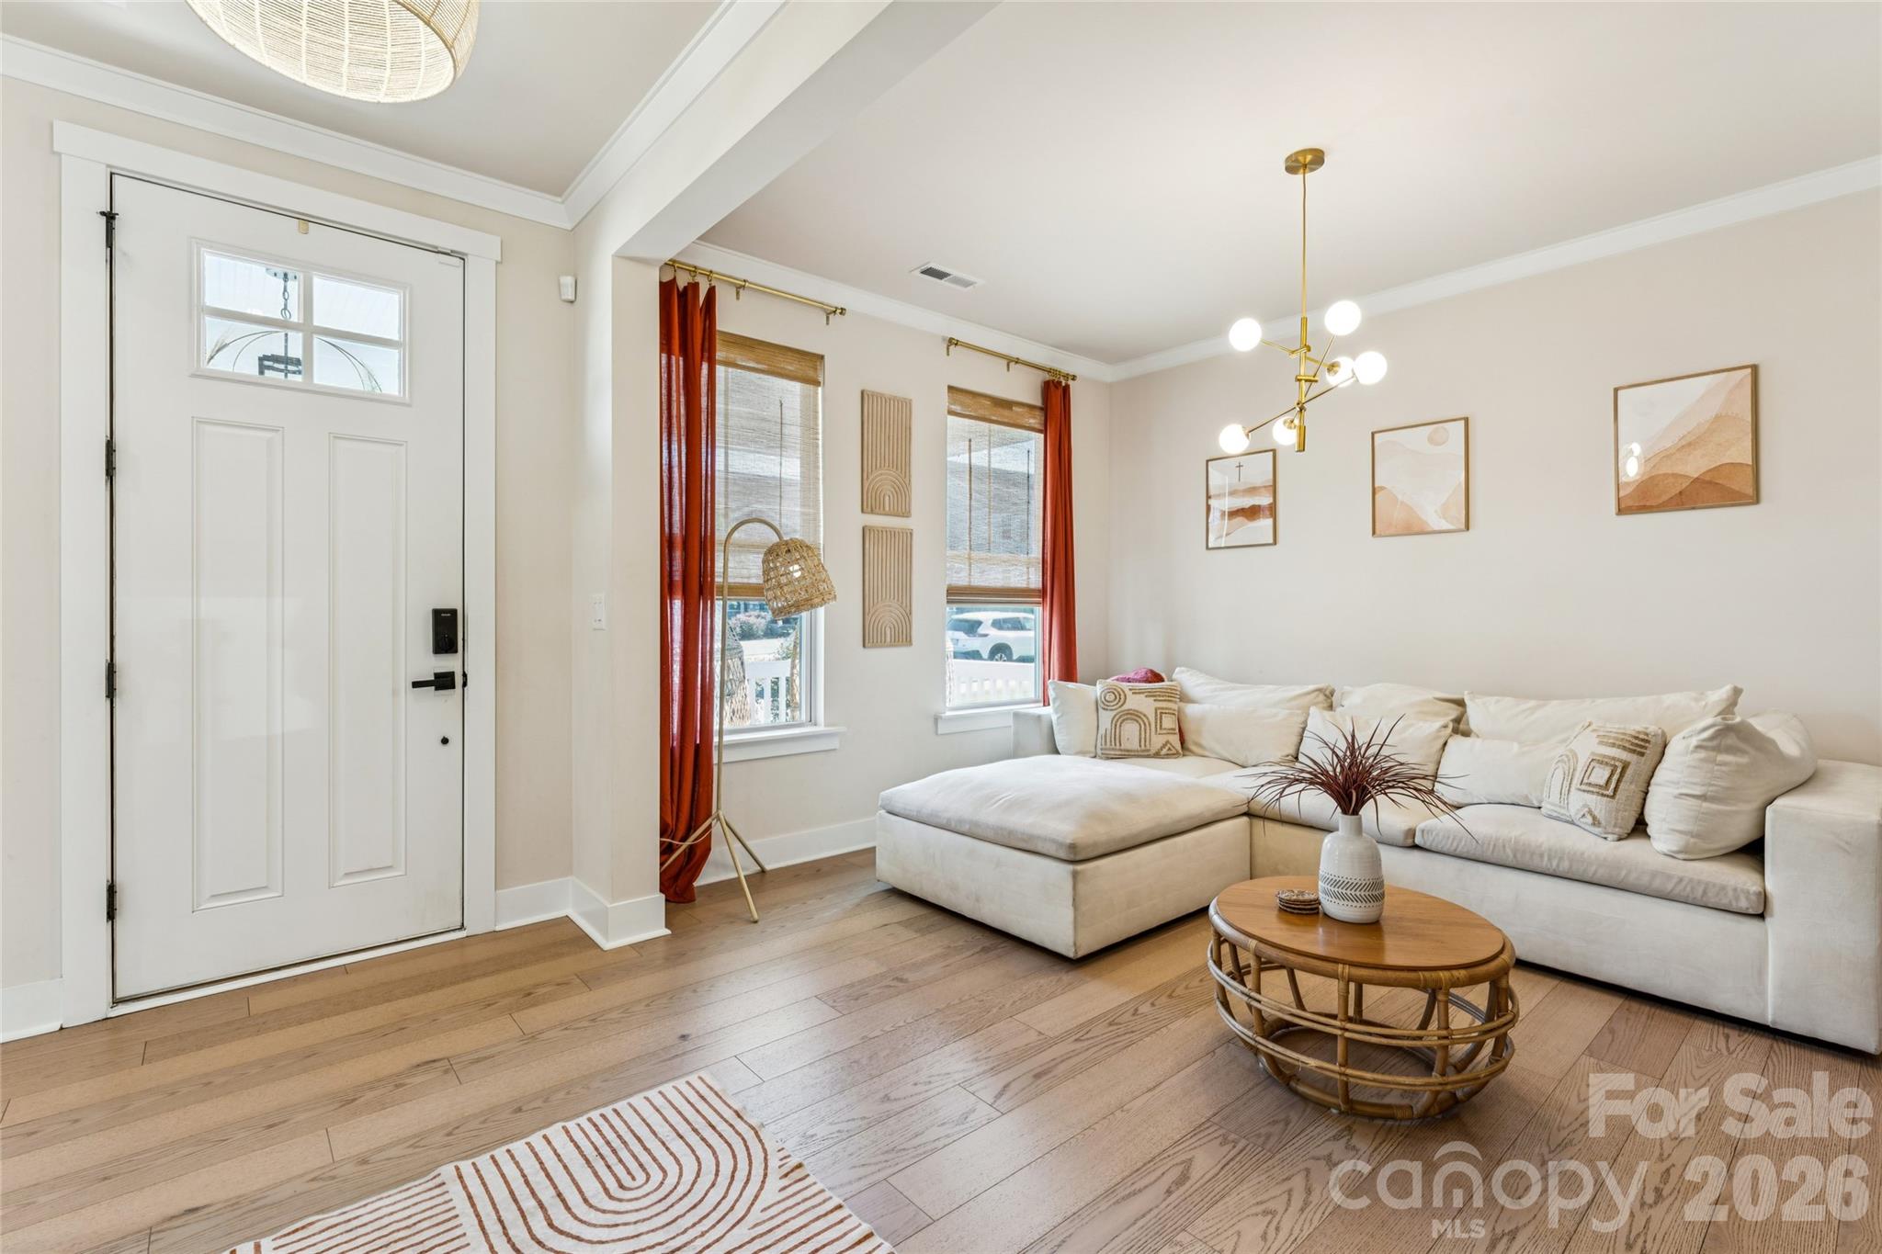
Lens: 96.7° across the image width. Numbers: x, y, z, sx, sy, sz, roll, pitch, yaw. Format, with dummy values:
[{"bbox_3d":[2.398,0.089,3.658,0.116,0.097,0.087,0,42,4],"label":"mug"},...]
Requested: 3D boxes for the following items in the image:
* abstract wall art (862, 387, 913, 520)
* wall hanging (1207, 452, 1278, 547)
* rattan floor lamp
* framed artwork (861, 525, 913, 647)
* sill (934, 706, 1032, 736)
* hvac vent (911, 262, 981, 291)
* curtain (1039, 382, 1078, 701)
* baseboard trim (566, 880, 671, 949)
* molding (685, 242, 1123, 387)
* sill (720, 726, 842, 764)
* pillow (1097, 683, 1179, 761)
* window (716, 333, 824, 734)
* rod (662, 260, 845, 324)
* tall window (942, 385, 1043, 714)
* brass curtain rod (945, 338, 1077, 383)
[{"bbox_3d":[-0.272,-0.867,4.237,0.306,0.611,0.018,0,1,-40],"label":"abstract wall art"},{"bbox_3d":[1.740,-0.739,4.876,0.025,0.545,0.445,0,1,-41],"label":"wall hanging"},{"bbox_3d":[-0.863,0.330,3.556,0.860,1.630,0.620,0,1,-8],"label":"rattan floor lamp"},{"bbox_3d":[-0.268,-0.201,4.253,0.314,0.601,0.018,0,1,-40],"label":"framed artwork"},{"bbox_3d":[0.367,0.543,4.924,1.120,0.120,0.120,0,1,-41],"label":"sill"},{"bbox_3d":[0.035,-1.630,3.924,0.343,0.020,0.138,0,1,-40],"label":"hvac vent"},{"bbox_3d":[0.723,-0.186,5.109,0.290,2.620,0.120,0,1,-41],"label":"curtain"},{"bbox_3d":[-1.212,1.045,3.149,0.237,0.150,0.416,0,1,-40],"label":"baseboard trim"},{"bbox_3d":[-0.056,-1.607,4.366,3.148,0.080,0.080,0,1,-40],"label":"molding"},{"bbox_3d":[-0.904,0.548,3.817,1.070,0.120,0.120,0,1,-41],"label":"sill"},{"bbox_3d":[1.115,0.525,4.700,0.470,0.460,0.150,0,-21,5],"label":"pillow"},{"bbox_3d":[-0.925,-0.408,3.775,0.860,1.775,0.110,0,1,-40],"label":"window"},{"bbox_3d":[-0.874,-1.510,3.743,1.050,0.070,0.090,0,1,-41],"label":"rod"},{"bbox_3d":[0.325,-0.414,4.838,0.860,1.775,0.110,0,1,-40],"label":"tall window"},{"bbox_3d":[0.417,-1.521,4.867,1.070,0.070,0.090,0,1,-41],"label":"brass curtain rod"}]

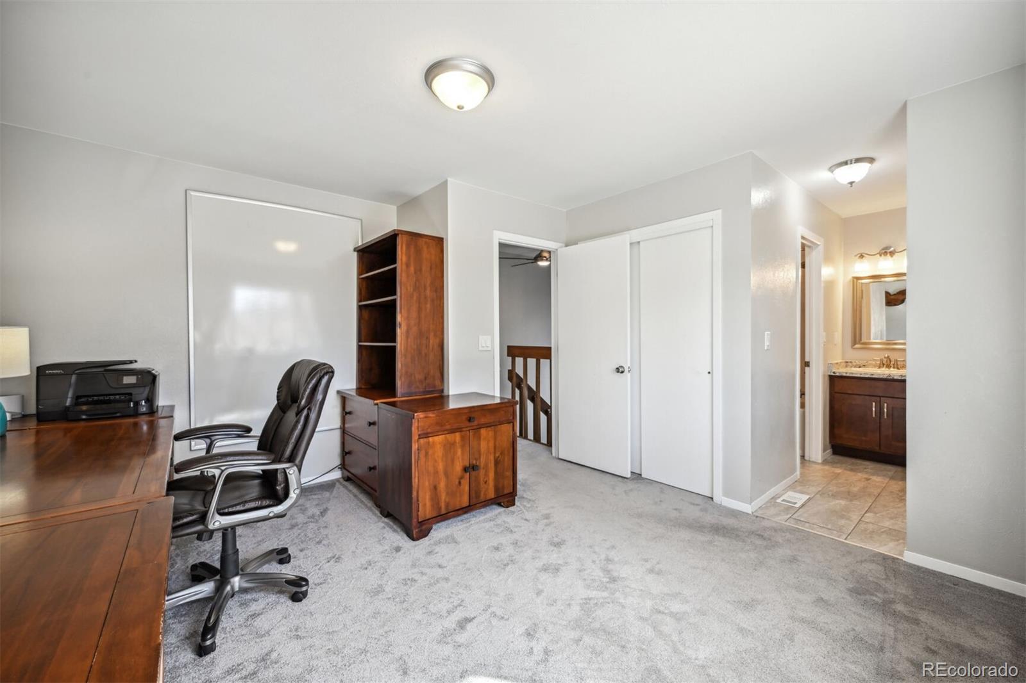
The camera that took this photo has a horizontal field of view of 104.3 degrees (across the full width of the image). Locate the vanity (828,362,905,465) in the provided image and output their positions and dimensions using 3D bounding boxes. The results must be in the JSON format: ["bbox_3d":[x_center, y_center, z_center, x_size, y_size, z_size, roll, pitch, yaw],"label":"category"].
[{"bbox_3d":[3.567,0.736,3.824,0.485,0.802,0.750,-1,1,-40],"label":"vanity"}]

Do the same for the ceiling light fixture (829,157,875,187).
[{"bbox_3d":[2.462,-1.201,2.899,0.266,0.165,0.266,-1,1,-40],"label":"ceiling light fixture"}]

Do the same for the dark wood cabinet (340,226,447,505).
[{"bbox_3d":[-0.980,0.183,3.252,0.550,1.980,0.775,-1,1,-41],"label":"dark wood cabinet"}]

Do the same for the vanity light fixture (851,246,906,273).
[{"bbox_3d":[3.667,-0.820,3.901,0.175,0.214,0.512,-1,1,-40],"label":"vanity light fixture"}]

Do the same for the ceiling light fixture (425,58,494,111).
[{"bbox_3d":[-0.253,-1.182,1.919,0.334,0.148,0.334,0,1,0],"label":"ceiling light fixture"}]

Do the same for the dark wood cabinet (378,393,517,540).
[{"bbox_3d":[-0.430,0.798,2.769,0.785,0.752,0.505,-1,1,-40],"label":"dark wood cabinet"}]

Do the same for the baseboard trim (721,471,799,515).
[{"bbox_3d":[1.952,1.126,3.095,1.030,0.058,0.218,-1,1,-40],"label":"baseboard trim"}]

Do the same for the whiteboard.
[{"bbox_3d":[-1.809,-0.157,3.193,1.224,1.842,0.026,-1,1,-40],"label":"whiteboard"}]

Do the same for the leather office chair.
[{"bbox_3d":[-1.269,0.644,1.835,0.775,1.090,0.660,-1,1,-39],"label":"leather office chair"}]

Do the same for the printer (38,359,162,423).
[{"bbox_3d":[-2.417,0.272,2.362,0.484,0.316,0.360,-1,1,-36],"label":"printer"}]

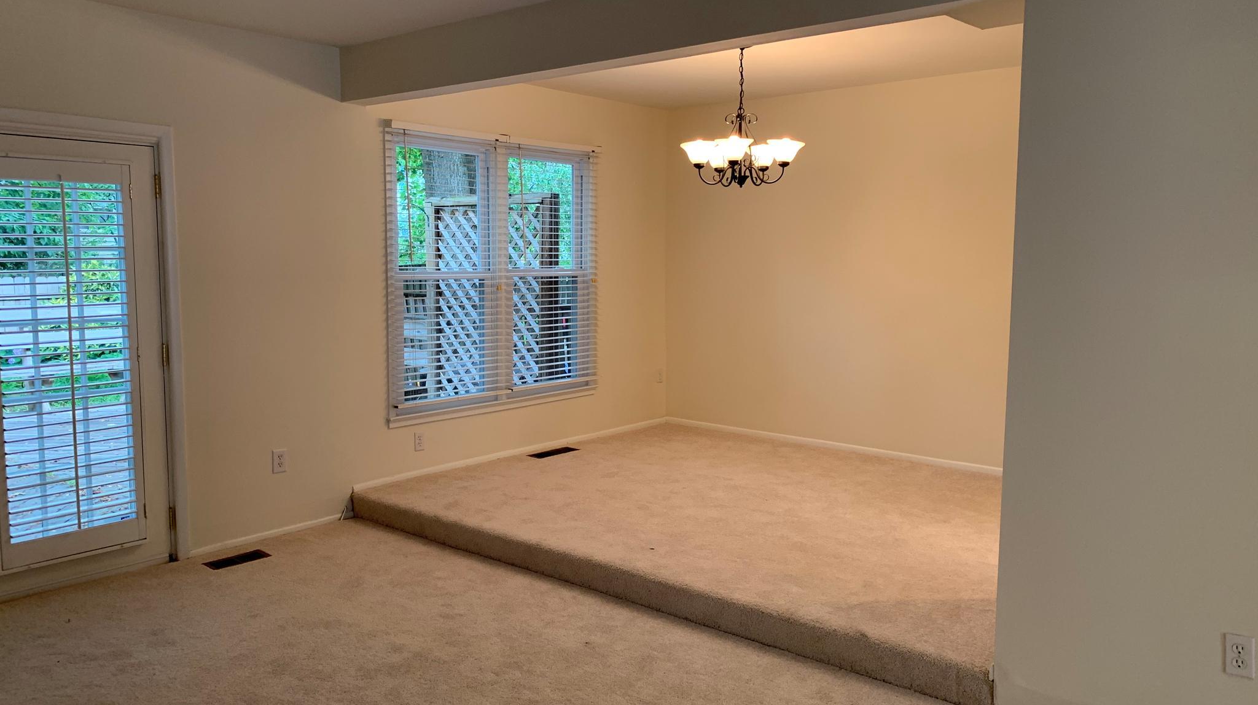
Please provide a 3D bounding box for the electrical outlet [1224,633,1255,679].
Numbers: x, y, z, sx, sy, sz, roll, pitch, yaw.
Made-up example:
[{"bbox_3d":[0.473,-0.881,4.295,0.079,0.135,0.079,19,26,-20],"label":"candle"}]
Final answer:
[{"bbox_3d":[1.710,0.850,2.643,0.071,0.115,0.010,5,8,39],"label":"electrical outlet"}]

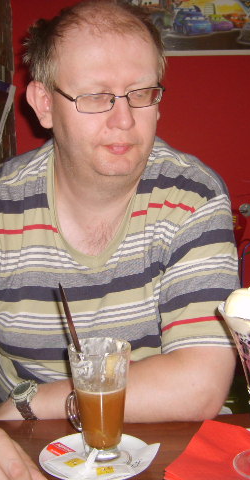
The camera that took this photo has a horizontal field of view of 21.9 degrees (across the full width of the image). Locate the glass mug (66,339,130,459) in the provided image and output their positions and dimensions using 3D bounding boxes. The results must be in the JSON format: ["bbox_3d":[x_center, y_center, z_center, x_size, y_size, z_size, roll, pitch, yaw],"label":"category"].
[{"bbox_3d":[-0.032,0.200,0.802,0.092,0.143,0.077,6,10,39],"label":"glass mug"}]

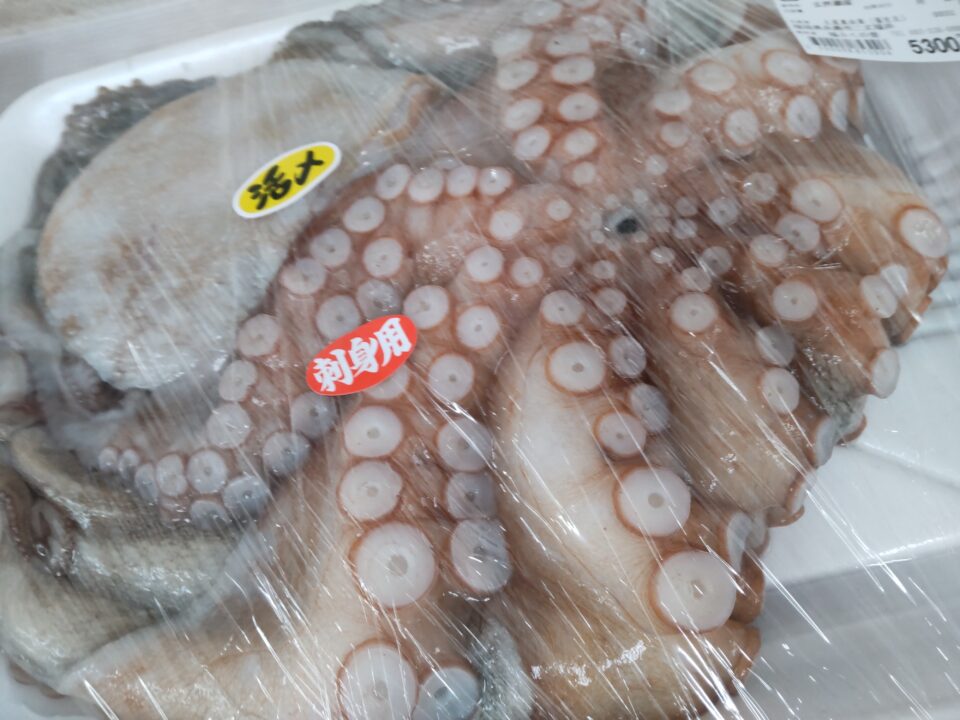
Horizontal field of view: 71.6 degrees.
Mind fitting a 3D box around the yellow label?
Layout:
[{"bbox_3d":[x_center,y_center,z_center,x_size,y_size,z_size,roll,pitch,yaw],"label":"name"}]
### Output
[{"bbox_3d":[-0.057,-0.053,0.198,0.036,0.002,0.017,-36,70,-11],"label":"yellow label"}]

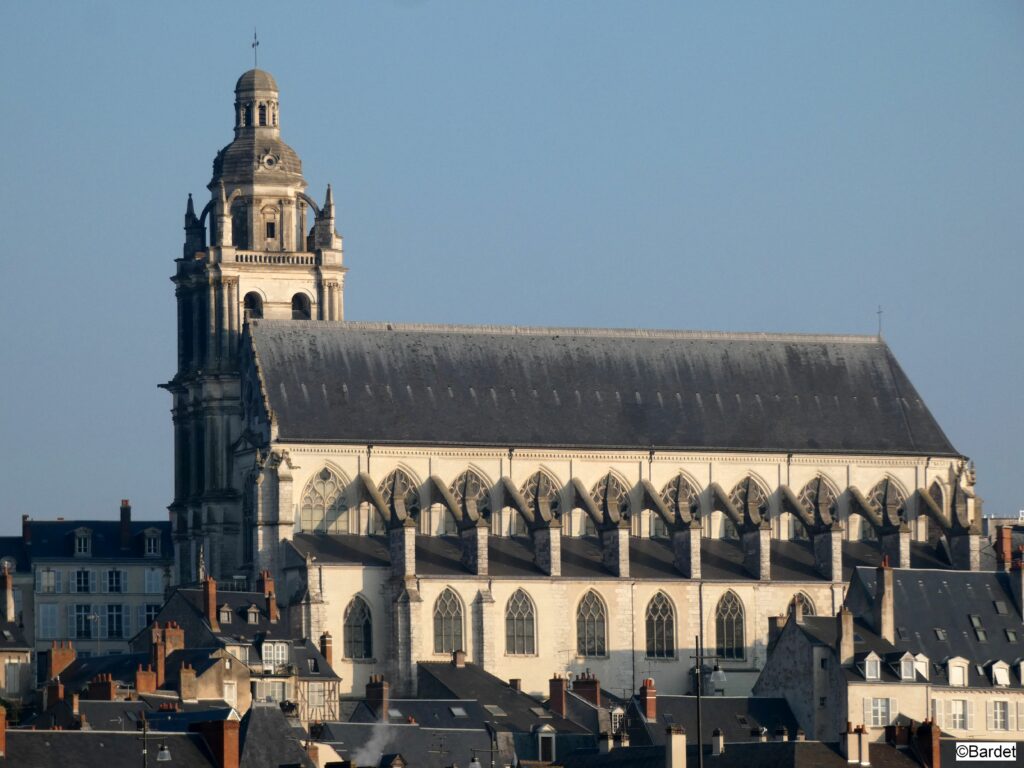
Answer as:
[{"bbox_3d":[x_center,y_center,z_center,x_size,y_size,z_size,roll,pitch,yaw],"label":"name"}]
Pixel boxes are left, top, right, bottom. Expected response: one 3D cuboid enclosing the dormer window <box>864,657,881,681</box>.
[{"bbox_3d":[25.239,20.207,497.588,1.450,1.900,1.500,4,-7,-38],"label":"dormer window"}]

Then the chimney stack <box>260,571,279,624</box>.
[{"bbox_3d":[-18.340,16.147,528.000,0.900,4.022,1.050,3,-7,-33],"label":"chimney stack"}]

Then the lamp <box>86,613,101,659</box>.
[{"bbox_3d":[-30.093,18.085,502.000,1.000,3.280,0.350,-1,-5,0],"label":"lamp"}]

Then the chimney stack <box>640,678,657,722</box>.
[{"bbox_3d":[9.815,22.776,502.000,0.780,3.136,1.020,2,-6,-30],"label":"chimney stack"}]

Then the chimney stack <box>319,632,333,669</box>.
[{"bbox_3d":[-13.498,19.411,508.000,0.520,2.827,0.750,3,-6,-32],"label":"chimney stack"}]

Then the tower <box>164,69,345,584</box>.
[{"bbox_3d":[-20.848,-0.505,570.894,11.800,48.837,11.800,1,-6,-20],"label":"tower"}]

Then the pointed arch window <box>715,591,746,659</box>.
[{"bbox_3d":[17.776,19.671,569.254,2.638,5.694,0.450,1,-6,-22],"label":"pointed arch window"}]

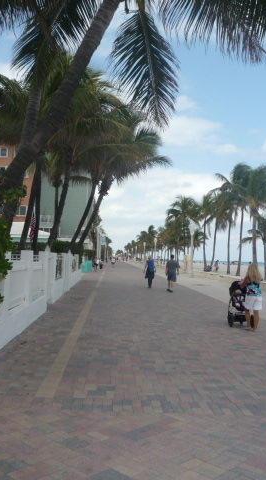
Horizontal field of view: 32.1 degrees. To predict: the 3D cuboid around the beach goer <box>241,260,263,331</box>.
[{"bbox_3d":[2.722,1.295,10.500,0.480,1.560,0.450,2,-3,-15],"label":"beach goer"}]

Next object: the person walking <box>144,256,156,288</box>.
[{"bbox_3d":[0.912,1.717,24.800,0.580,1.710,0.450,2,-2,-3],"label":"person walking"}]

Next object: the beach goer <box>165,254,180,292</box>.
[{"bbox_3d":[1.920,1.626,22.300,0.600,1.780,0.450,2,-2,-3],"label":"beach goer"}]

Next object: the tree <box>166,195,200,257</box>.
[{"bbox_3d":[6.003,-0.810,55.805,4.200,9.290,4.200,2,-2,-2],"label":"tree"}]

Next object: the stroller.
[{"bbox_3d":[2.639,1.546,11.277,0.620,1.090,0.920,1,-2,5],"label":"stroller"}]

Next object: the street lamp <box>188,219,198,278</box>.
[{"bbox_3d":[4.792,0.670,37.399,0.820,4.830,0.820,2,-2,-2],"label":"street lamp"}]

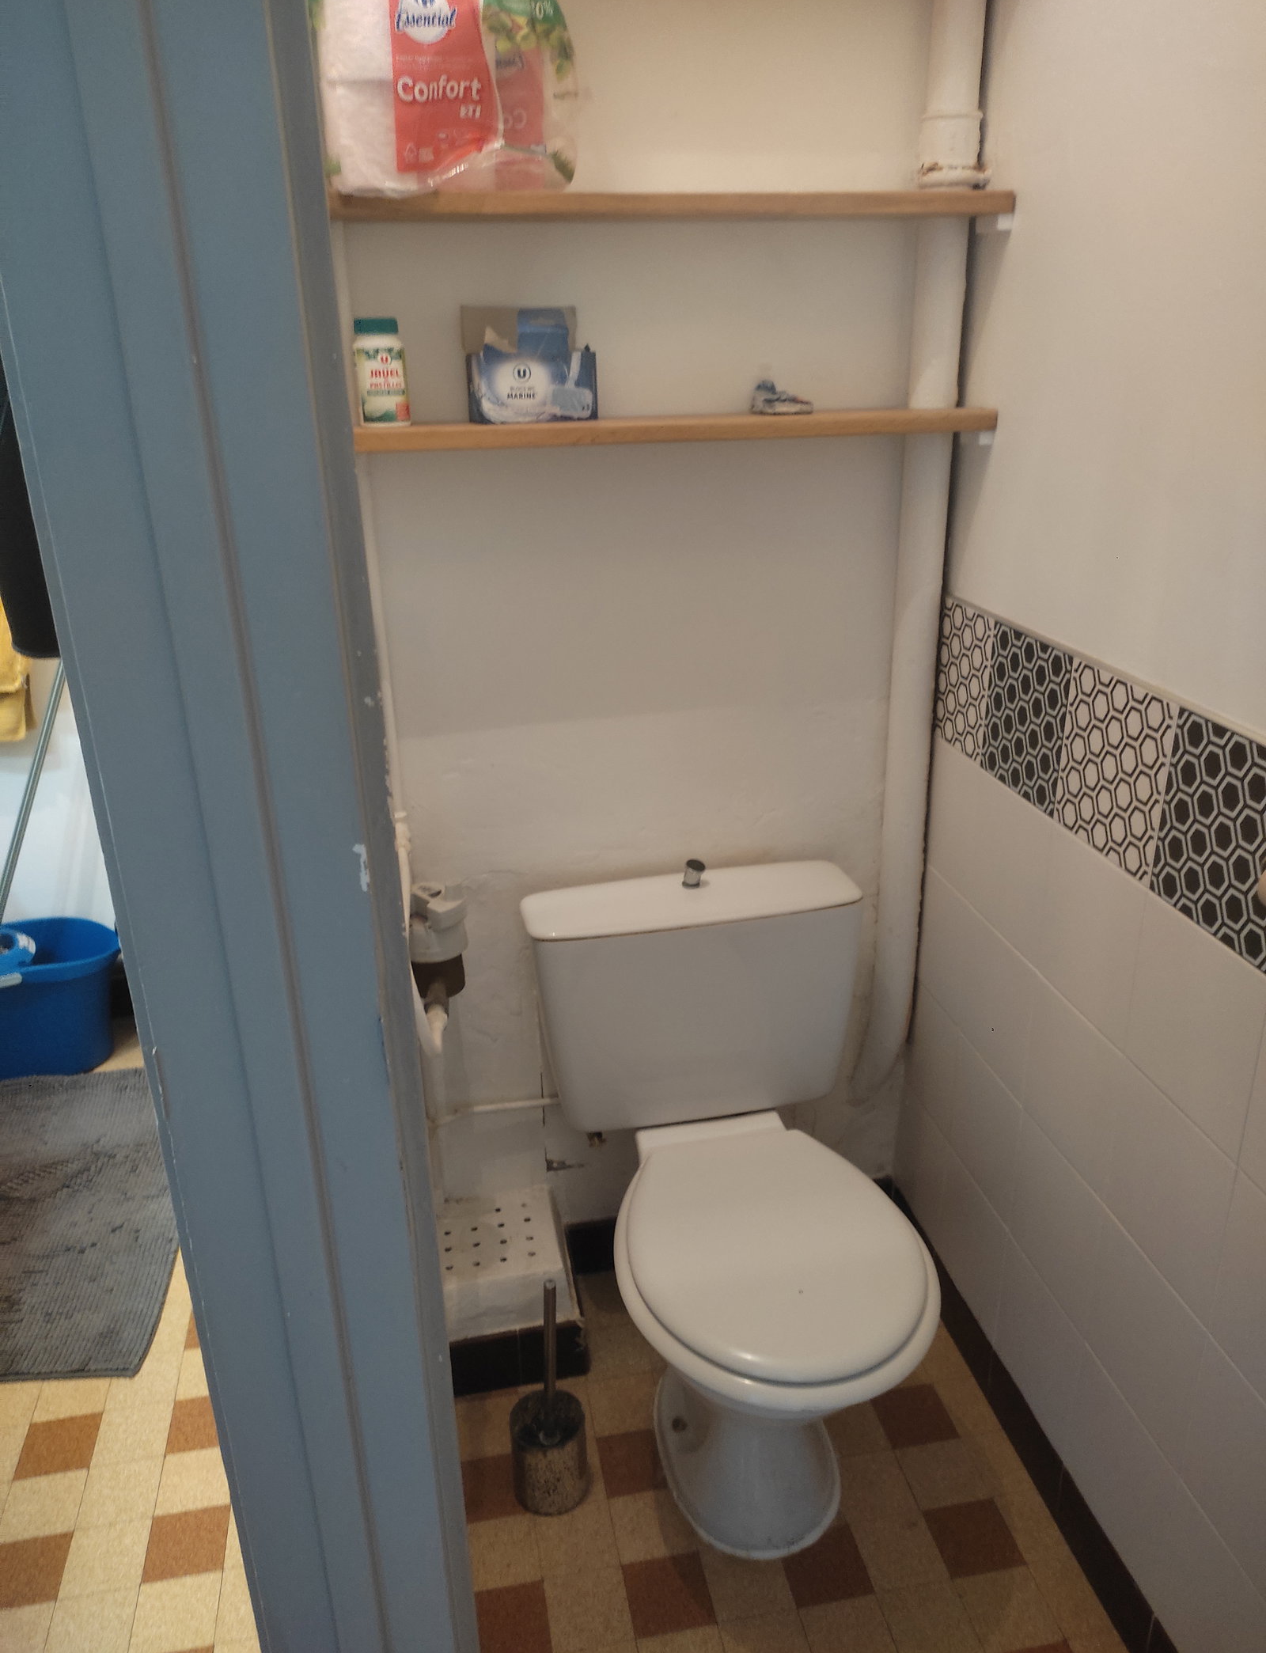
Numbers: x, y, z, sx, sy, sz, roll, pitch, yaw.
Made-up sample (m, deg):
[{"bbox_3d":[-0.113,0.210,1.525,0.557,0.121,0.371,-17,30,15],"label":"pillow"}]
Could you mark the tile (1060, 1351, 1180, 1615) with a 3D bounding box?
[{"bbox_3d":[0.570,0.753,1.482,0.010,0.200,0.200,-5,22,-9],"label":"tile"}]

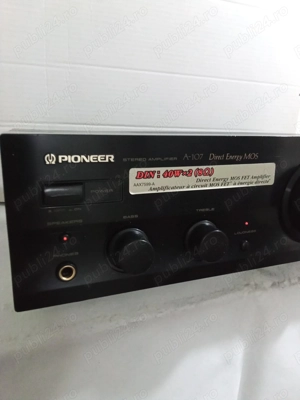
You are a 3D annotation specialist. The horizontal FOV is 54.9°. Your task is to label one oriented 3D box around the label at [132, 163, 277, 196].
[{"bbox_3d":[0.044,-0.016,0.213,0.123,0.018,0.001,-4,8,-20],"label":"label"}]

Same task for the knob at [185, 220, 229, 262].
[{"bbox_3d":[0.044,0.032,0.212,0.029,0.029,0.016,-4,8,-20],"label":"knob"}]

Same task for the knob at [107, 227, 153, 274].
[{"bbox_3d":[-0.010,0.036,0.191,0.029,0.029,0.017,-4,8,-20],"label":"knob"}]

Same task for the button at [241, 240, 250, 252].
[{"bbox_3d":[0.076,0.037,0.230,0.007,0.008,0.005,-4,8,-20],"label":"button"}]

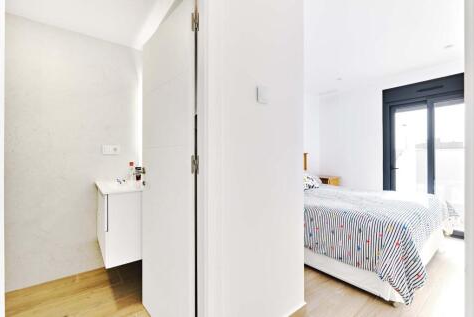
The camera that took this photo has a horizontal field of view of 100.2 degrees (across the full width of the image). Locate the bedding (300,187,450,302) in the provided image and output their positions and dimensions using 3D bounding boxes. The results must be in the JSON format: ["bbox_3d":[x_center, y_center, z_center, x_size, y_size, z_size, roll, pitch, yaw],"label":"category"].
[{"bbox_3d":[1.335,0.775,2.520,1.650,0.610,1.750,0,0,-38],"label":"bedding"}]

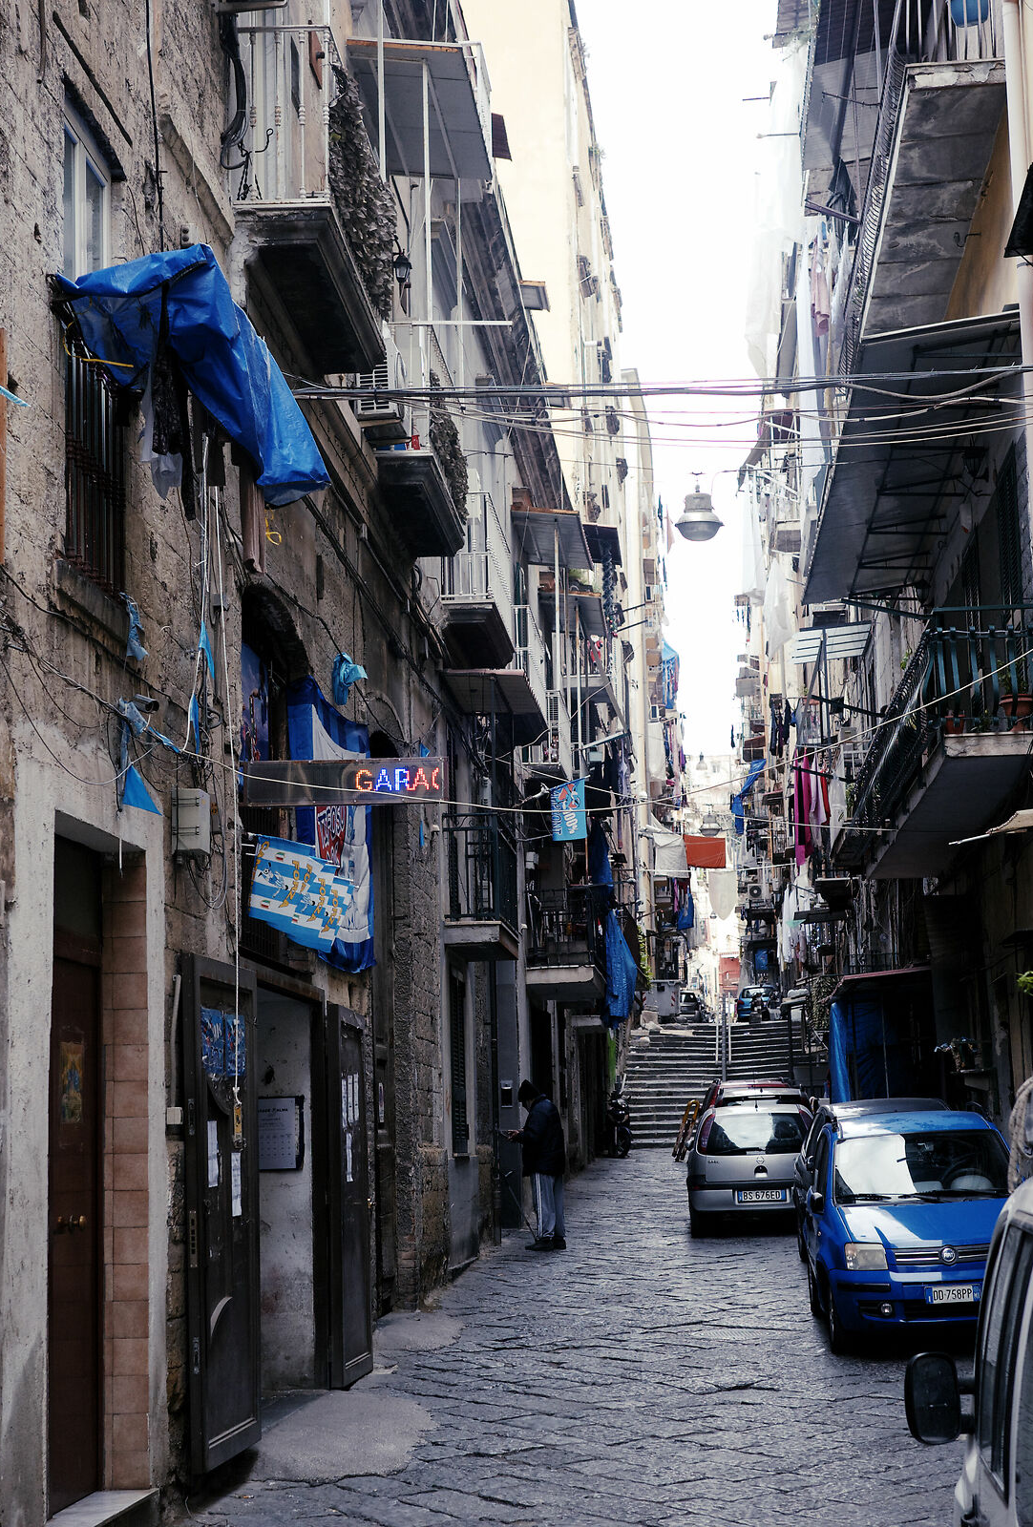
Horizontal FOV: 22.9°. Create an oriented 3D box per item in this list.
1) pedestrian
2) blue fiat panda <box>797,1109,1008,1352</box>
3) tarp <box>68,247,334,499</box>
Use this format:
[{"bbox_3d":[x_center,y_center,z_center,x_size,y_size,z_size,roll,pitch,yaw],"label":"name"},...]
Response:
[{"bbox_3d":[0.213,4.144,26.300,0.580,1.740,0.500,-2,-7,4],"label":"pedestrian"},{"bbox_3d":[2.951,3.365,18.510,1.590,1.550,3.540,-2,-7,3],"label":"blue fiat panda"},{"bbox_3d":[-1.390,-1.544,11.371,0.650,0.580,3.000,-2,-7,4],"label":"tarp"}]

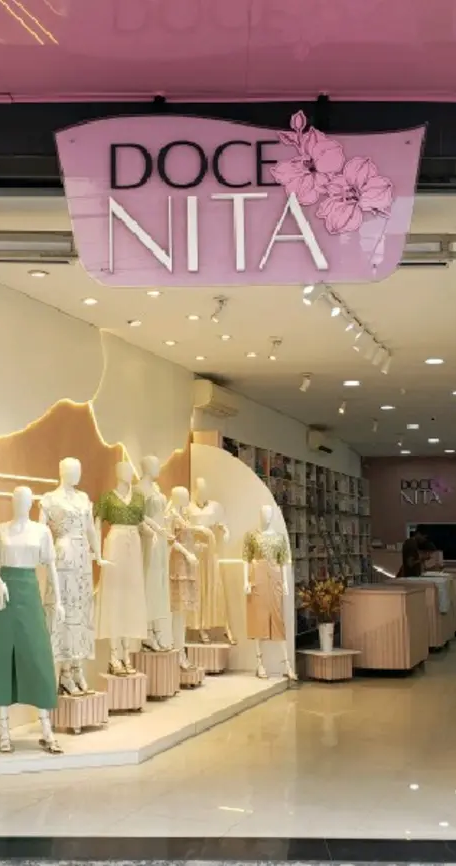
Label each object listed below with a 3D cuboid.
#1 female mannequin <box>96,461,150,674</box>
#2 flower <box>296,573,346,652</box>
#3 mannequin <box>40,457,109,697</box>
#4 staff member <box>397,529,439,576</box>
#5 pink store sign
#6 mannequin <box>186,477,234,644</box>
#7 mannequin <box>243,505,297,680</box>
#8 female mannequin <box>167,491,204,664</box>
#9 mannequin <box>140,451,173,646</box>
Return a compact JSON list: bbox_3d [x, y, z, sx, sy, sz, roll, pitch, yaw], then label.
[{"bbox_3d":[-0.912,1.118,7.422,0.460,1.770,0.390,5,-8,-36],"label":"female mannequin"},{"bbox_3d":[1.046,1.985,9.600,0.520,0.840,0.500,0,-7,0],"label":"flower"},{"bbox_3d":[-1.191,1.069,6.638,0.400,1.770,0.470,-7,-10,45],"label":"mannequin"},{"bbox_3d":[3.227,2.522,15.004,0.550,1.650,0.500,-2,-7,15],"label":"staff member"},{"bbox_3d":[0.068,-1.174,4.340,1.850,0.900,0.070,0,-7,0],"label":"pink store sign"},{"bbox_3d":[-0.202,1.365,9.480,0.520,1.770,0.380,3,-7,-20],"label":"mannequin"},{"bbox_3d":[0.425,1.638,9.103,0.530,1.770,0.360,2,-7,-18],"label":"mannequin"},{"bbox_3d":[-0.458,1.424,8.727,0.390,1.770,0.430,-6,-9,42],"label":"female mannequin"},{"bbox_3d":[-0.679,1.084,8.003,0.400,1.770,0.430,-4,-8,32],"label":"mannequin"}]

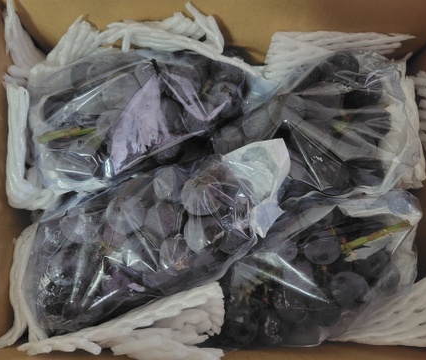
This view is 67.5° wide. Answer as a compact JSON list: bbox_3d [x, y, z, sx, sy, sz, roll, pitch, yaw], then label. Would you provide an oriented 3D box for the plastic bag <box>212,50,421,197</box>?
[{"bbox_3d":[0.085,-0.053,0.296,0.162,0.082,0.124,-14,82,0],"label":"plastic bag"}]

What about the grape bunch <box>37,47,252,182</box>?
[{"bbox_3d":[-0.068,-0.055,0.296,0.202,0.082,0.118,-10,82,0],"label":"grape bunch"}]

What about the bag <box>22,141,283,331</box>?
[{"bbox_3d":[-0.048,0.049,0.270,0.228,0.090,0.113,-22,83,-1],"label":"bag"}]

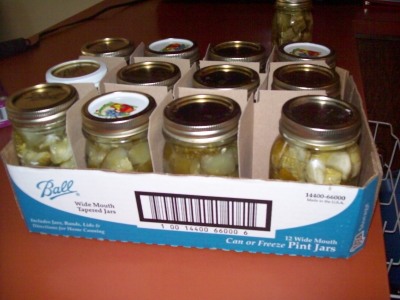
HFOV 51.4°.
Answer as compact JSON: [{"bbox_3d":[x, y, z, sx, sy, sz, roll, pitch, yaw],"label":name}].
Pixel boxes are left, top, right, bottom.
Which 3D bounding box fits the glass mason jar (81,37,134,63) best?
[{"bbox_3d":[-0.128,-0.092,0.621,0.081,0.129,0.081,-2,32,1],"label":"glass mason jar"}]

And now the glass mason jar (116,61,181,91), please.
[{"bbox_3d":[-0.058,-0.037,0.527,0.081,0.129,0.081,-2,32,1],"label":"glass mason jar"}]

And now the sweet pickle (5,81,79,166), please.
[{"bbox_3d":[-0.167,-0.002,0.486,0.084,0.130,0.084,3,31,9],"label":"sweet pickle"}]

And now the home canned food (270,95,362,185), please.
[{"bbox_3d":[0.119,0.019,0.432,0.089,0.130,0.089,3,31,9],"label":"home canned food"}]

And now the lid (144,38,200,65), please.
[{"bbox_3d":[-0.040,-0.140,0.589,0.075,0.017,0.075,-3,32,2],"label":"lid"}]

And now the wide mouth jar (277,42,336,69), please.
[{"bbox_3d":[0.141,-0.074,0.575,0.081,0.129,0.081,-2,32,1],"label":"wide mouth jar"}]

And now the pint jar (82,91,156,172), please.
[{"bbox_3d":[-0.079,0.010,0.461,0.084,0.130,0.084,-2,31,1],"label":"pint jar"}]

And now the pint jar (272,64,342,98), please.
[{"bbox_3d":[0.124,-0.028,0.509,0.083,0.135,0.083,3,32,10],"label":"pint jar"}]

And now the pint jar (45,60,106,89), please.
[{"bbox_3d":[-0.148,-0.042,0.542,0.081,0.130,0.081,-1,31,1],"label":"pint jar"}]

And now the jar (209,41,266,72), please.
[{"bbox_3d":[0.055,-0.083,0.604,0.084,0.130,0.084,3,31,9],"label":"jar"}]

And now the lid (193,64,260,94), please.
[{"bbox_3d":[0.031,-0.079,0.489,0.075,0.017,0.075,3,32,10],"label":"lid"}]

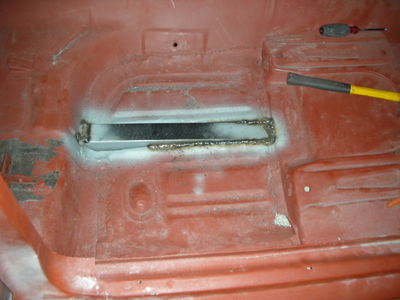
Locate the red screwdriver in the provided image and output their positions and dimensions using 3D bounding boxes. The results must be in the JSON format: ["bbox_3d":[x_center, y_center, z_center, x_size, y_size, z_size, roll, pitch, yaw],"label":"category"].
[{"bbox_3d":[0.414,-0.320,1.080,0.192,0.033,0.033,-3,61,-8],"label":"red screwdriver"}]

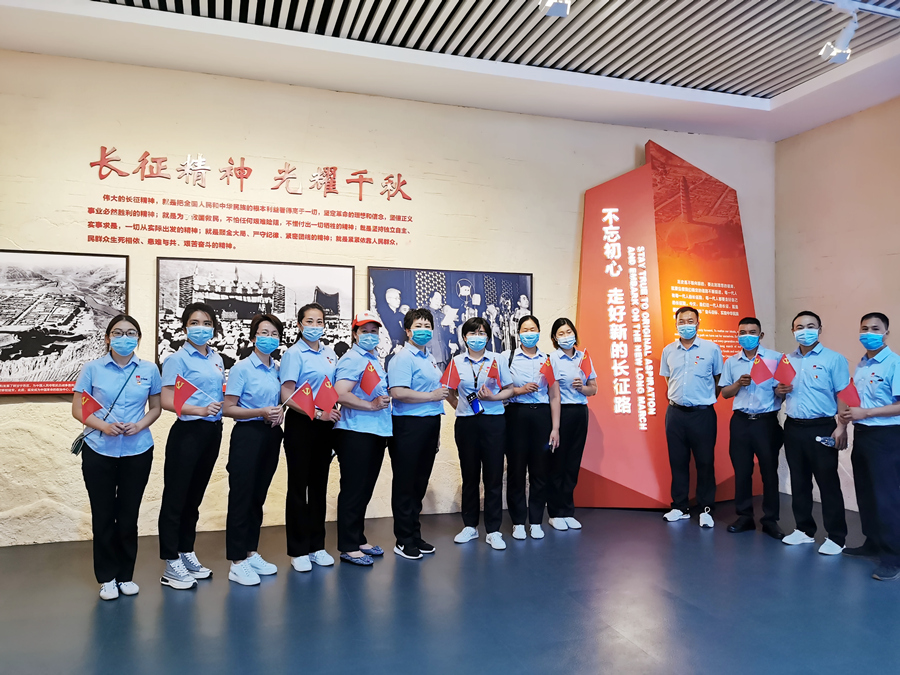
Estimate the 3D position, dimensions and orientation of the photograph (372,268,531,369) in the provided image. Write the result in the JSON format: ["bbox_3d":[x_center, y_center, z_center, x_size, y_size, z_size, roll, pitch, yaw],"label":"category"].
[{"bbox_3d":[0.024,-0.070,5.993,1.476,1.000,0.045,1,-1,-18],"label":"photograph"}]

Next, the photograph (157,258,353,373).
[{"bbox_3d":[-1.495,-0.088,5.502,1.495,1.000,0.045,1,-1,-18],"label":"photograph"}]

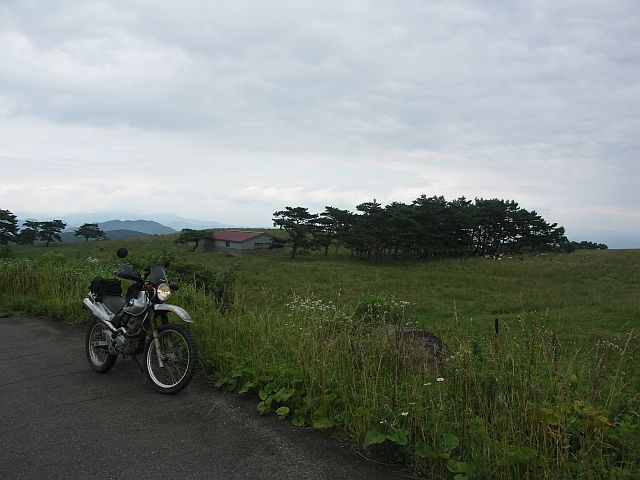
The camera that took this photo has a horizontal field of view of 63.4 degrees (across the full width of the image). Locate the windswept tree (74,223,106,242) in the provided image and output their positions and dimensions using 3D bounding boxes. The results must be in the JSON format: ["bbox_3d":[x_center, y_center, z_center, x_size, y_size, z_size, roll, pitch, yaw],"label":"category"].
[{"bbox_3d":[-57.630,-1.883,130.000,8.040,5.020,7.000,1,1,0],"label":"windswept tree"}]

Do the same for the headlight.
[{"bbox_3d":[-1.607,0.534,5.340,0.110,0.185,0.180,2,-6,34],"label":"headlight"}]

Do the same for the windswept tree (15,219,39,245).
[{"bbox_3d":[-70.866,-1.811,125.000,6.040,5.790,5.500,1,1,0],"label":"windswept tree"}]

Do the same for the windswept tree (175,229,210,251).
[{"bbox_3d":[-26.598,-0.104,108.000,7.510,4.590,6.500,1,1,0],"label":"windswept tree"}]

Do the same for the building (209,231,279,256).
[{"bbox_3d":[-15.516,0.710,105.000,8.500,5.100,13.000,0,1,-37],"label":"building"}]

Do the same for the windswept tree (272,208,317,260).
[{"bbox_3d":[-4.401,-1.347,93.000,8.260,9.340,7.500,1,1,0],"label":"windswept tree"}]

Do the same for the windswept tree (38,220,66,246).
[{"bbox_3d":[-63.038,-1.532,122.000,6.600,6.130,6.000,1,1,0],"label":"windswept tree"}]

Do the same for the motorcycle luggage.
[{"bbox_3d":[-2.498,0.553,6.030,0.320,0.210,0.260,1,-6,39],"label":"motorcycle luggage"}]

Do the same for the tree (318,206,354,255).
[{"bbox_3d":[3.155,-1.817,99.000,7.080,9.180,6.500,1,1,0],"label":"tree"}]

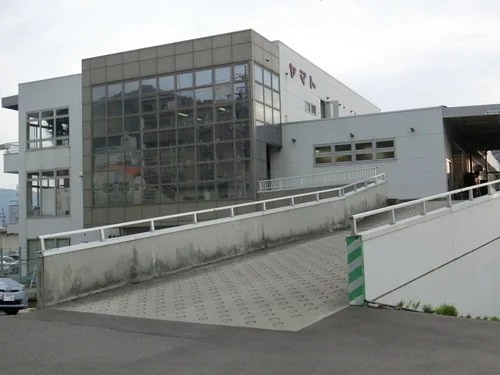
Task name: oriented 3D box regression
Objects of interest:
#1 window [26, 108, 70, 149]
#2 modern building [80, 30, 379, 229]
[{"bbox_3d":[-12.365,-3.545,39.881,3.367,2.484,0.180,-4,-5,25],"label":"window"},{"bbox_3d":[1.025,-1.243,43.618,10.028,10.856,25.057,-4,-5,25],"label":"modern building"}]

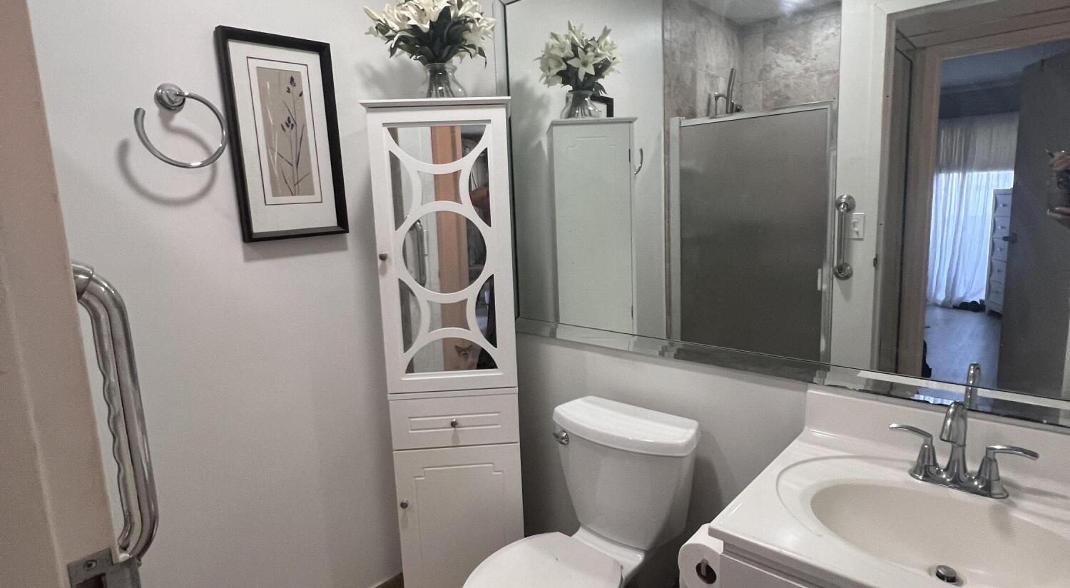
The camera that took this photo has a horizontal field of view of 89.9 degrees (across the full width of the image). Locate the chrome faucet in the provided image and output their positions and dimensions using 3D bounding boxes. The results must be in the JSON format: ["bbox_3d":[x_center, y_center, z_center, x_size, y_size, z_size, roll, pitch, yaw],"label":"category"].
[{"bbox_3d":[0.817,0.293,1.036,0.225,0.168,0.145,5,11,41],"label":"chrome faucet"}]

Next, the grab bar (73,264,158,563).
[{"bbox_3d":[-0.446,0.123,0.552,0.080,0.385,0.080,6,12,42],"label":"grab bar"}]

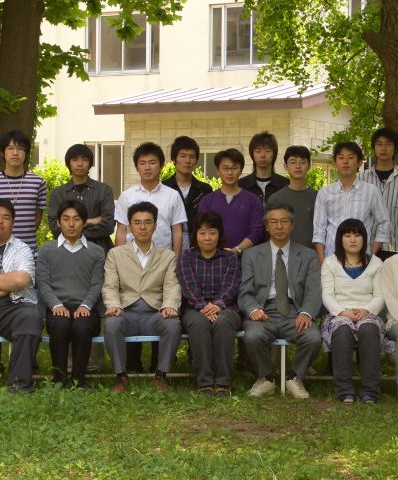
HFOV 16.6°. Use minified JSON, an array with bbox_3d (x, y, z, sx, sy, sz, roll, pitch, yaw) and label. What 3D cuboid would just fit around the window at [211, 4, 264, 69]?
[{"bbox_3d":[1.245,-4.878,32.700,2.200,1.620,0.150,2,4,31],"label":"window"}]

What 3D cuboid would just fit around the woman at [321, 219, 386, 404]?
[{"bbox_3d":[1.014,0.445,8.977,0.440,1.170,0.720,0,3,3],"label":"woman"}]

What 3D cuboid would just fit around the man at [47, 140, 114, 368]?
[{"bbox_3d":[-0.854,0.142,9.942,0.500,1.670,0.370,0,3,-3],"label":"man"}]

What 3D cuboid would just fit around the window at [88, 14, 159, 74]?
[{"bbox_3d":[-2.000,-5.157,36.000,2.250,1.630,0.200,1,2,27],"label":"window"}]

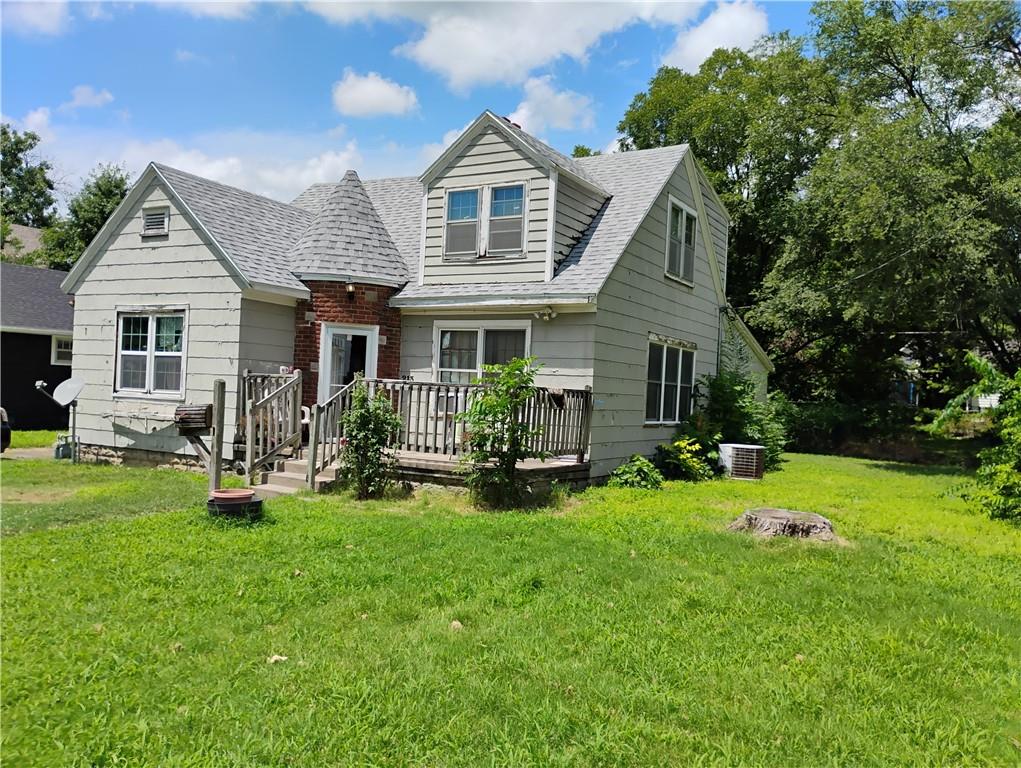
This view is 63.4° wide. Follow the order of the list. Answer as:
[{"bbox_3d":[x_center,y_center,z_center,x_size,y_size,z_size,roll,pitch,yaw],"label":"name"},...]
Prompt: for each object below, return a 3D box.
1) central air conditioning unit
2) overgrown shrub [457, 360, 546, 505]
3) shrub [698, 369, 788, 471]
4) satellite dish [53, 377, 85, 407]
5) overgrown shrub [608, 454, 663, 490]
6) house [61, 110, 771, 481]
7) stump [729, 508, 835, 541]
[{"bbox_3d":[3.929,1.286,13.975,0.620,0.580,0.620,2,-1,30],"label":"central air conditioning unit"},{"bbox_3d":[-0.102,0.603,10.500,1.100,1.850,1.050,2,-1,0],"label":"overgrown shrub"},{"bbox_3d":[4.397,0.670,15.600,1.680,1.900,1.600,2,-1,0],"label":"shrub"},{"bbox_3d":[-7.966,0.135,14.900,0.580,0.600,0.200,2,-20,37],"label":"satellite dish"},{"bbox_3d":[1.814,1.263,12.000,0.830,0.500,0.750,2,-1,0],"label":"overgrown shrub"},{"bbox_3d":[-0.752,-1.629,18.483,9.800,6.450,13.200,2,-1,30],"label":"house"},{"bbox_3d":[2.967,1.527,9.050,1.100,0.240,1.000,2,-1,0],"label":"stump"}]

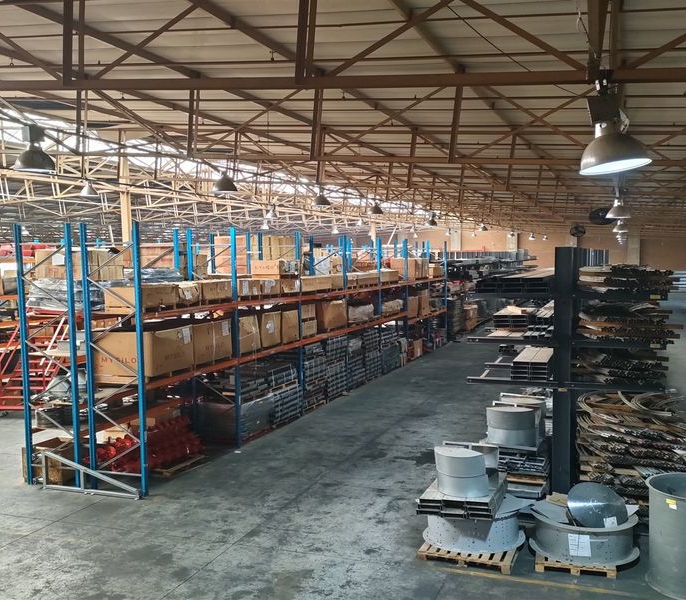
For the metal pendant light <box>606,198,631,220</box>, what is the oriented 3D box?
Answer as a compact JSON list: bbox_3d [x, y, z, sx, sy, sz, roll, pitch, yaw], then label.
[{"bbox_3d":[5.431,-1.784,12.300,0.500,0.430,0.500,1,4,24],"label":"metal pendant light"}]

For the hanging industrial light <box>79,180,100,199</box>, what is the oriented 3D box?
[{"bbox_3d":[-6.662,-2.917,16.400,0.500,0.460,0.500,1,4,24],"label":"hanging industrial light"}]

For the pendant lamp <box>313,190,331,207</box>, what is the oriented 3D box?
[{"bbox_3d":[-0.588,-2.940,17.900,0.500,0.490,0.500,-1,4,0],"label":"pendant lamp"}]

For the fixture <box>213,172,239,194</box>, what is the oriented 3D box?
[{"bbox_3d":[-2.410,-2.390,12.800,0.500,0.450,0.500,-1,4,0],"label":"fixture"}]

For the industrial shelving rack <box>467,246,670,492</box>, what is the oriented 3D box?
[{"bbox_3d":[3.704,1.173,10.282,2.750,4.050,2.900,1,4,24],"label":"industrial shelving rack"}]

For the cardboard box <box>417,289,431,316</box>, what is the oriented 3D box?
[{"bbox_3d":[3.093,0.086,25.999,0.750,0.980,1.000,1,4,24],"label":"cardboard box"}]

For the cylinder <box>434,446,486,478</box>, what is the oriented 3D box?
[{"bbox_3d":[1.590,2.196,8.438,0.670,0.290,0.670,1,4,24],"label":"cylinder"}]

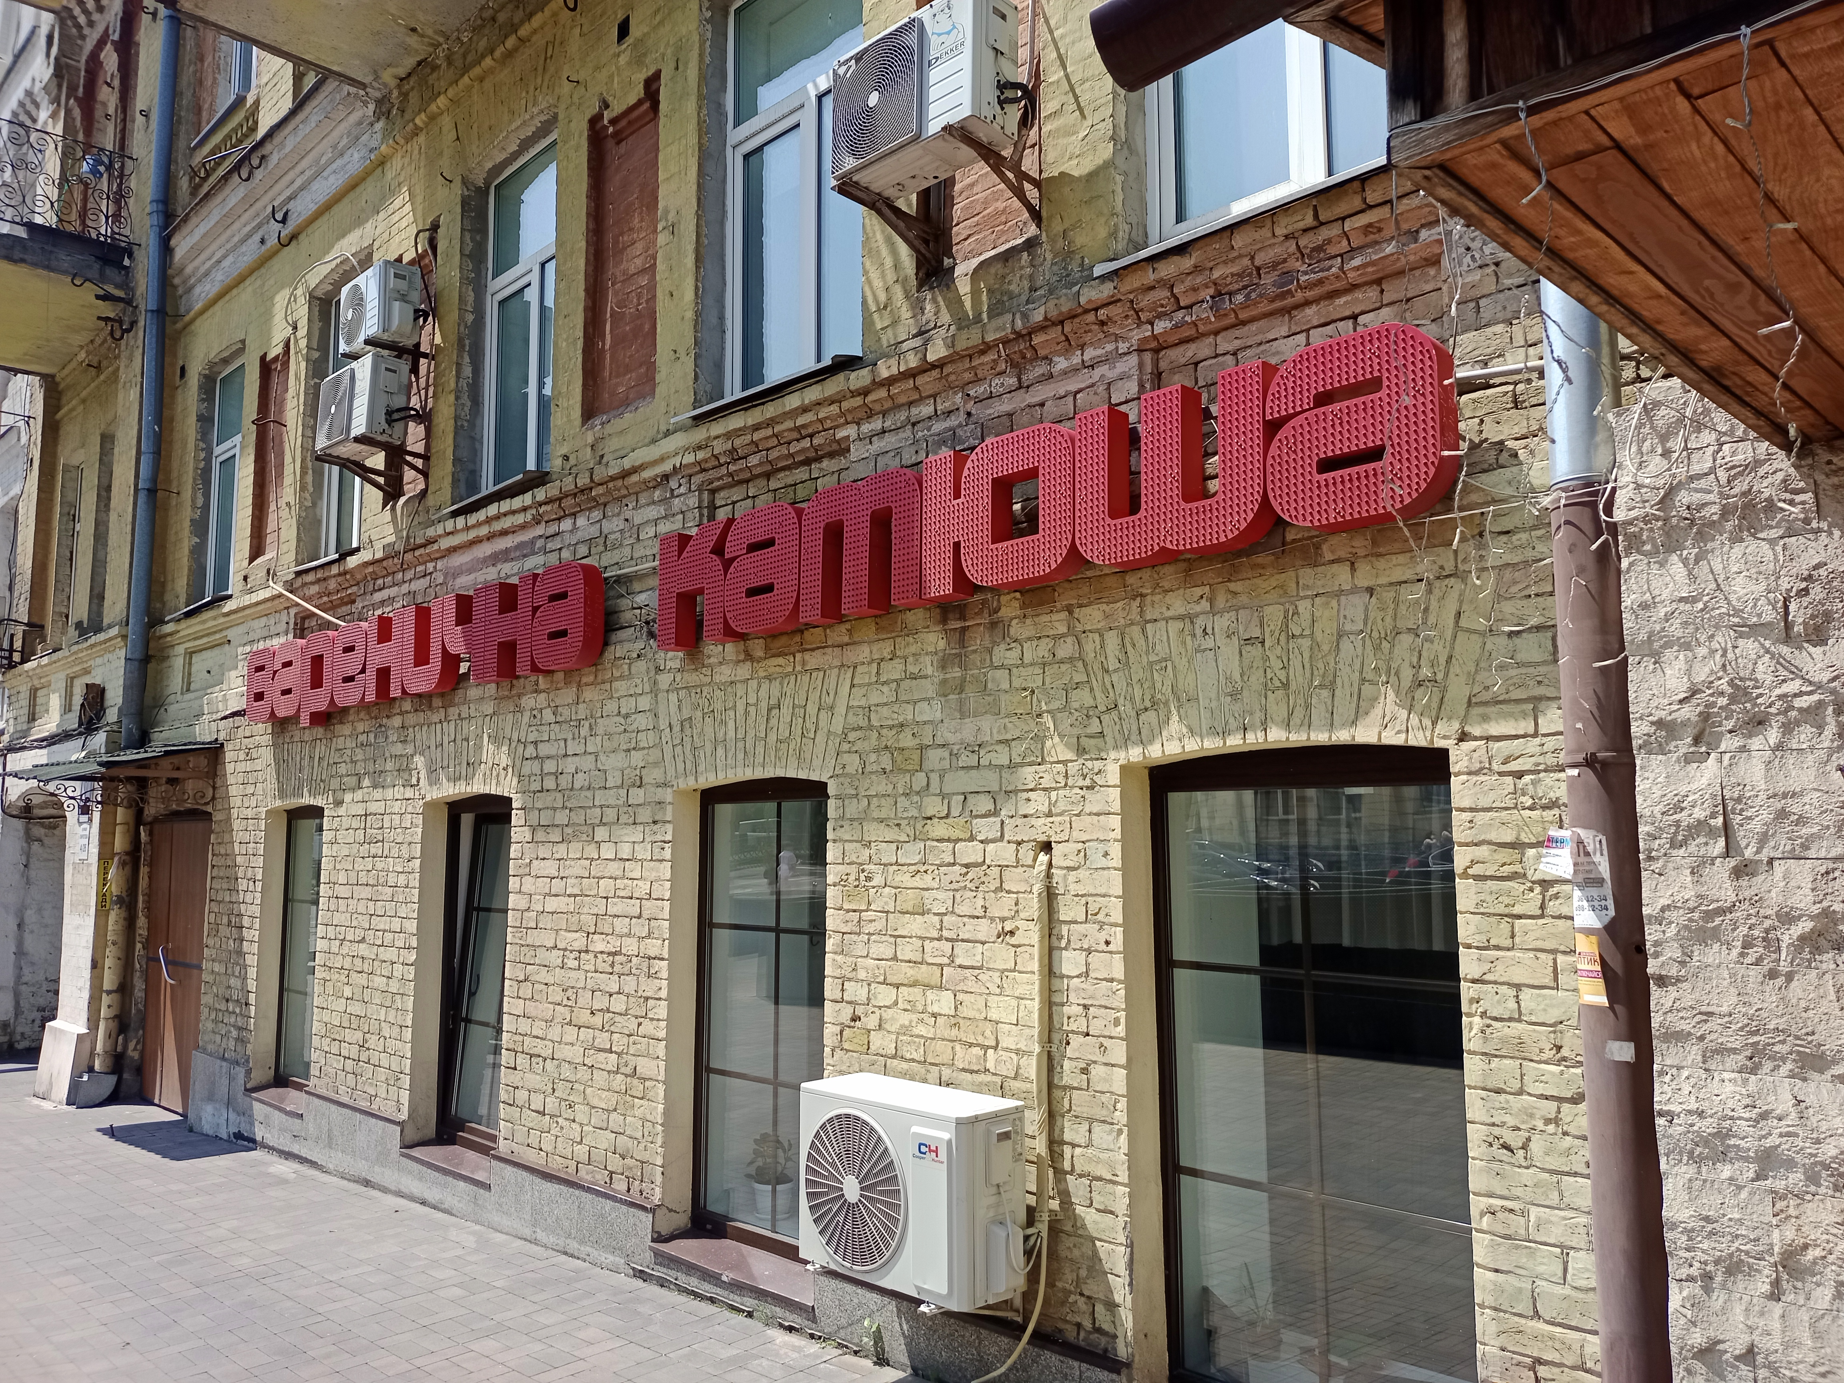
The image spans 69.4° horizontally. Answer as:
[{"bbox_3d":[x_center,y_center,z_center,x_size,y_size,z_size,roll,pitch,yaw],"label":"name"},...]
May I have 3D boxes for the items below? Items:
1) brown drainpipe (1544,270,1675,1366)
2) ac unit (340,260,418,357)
[{"bbox_3d":[1.483,0.407,2.889,0.150,2.950,0.150,6,-9,-44],"label":"brown drainpipe"},{"bbox_3d":[-3.266,-2.226,8.001,0.260,0.483,0.645,6,-9,-44],"label":"ac unit"}]

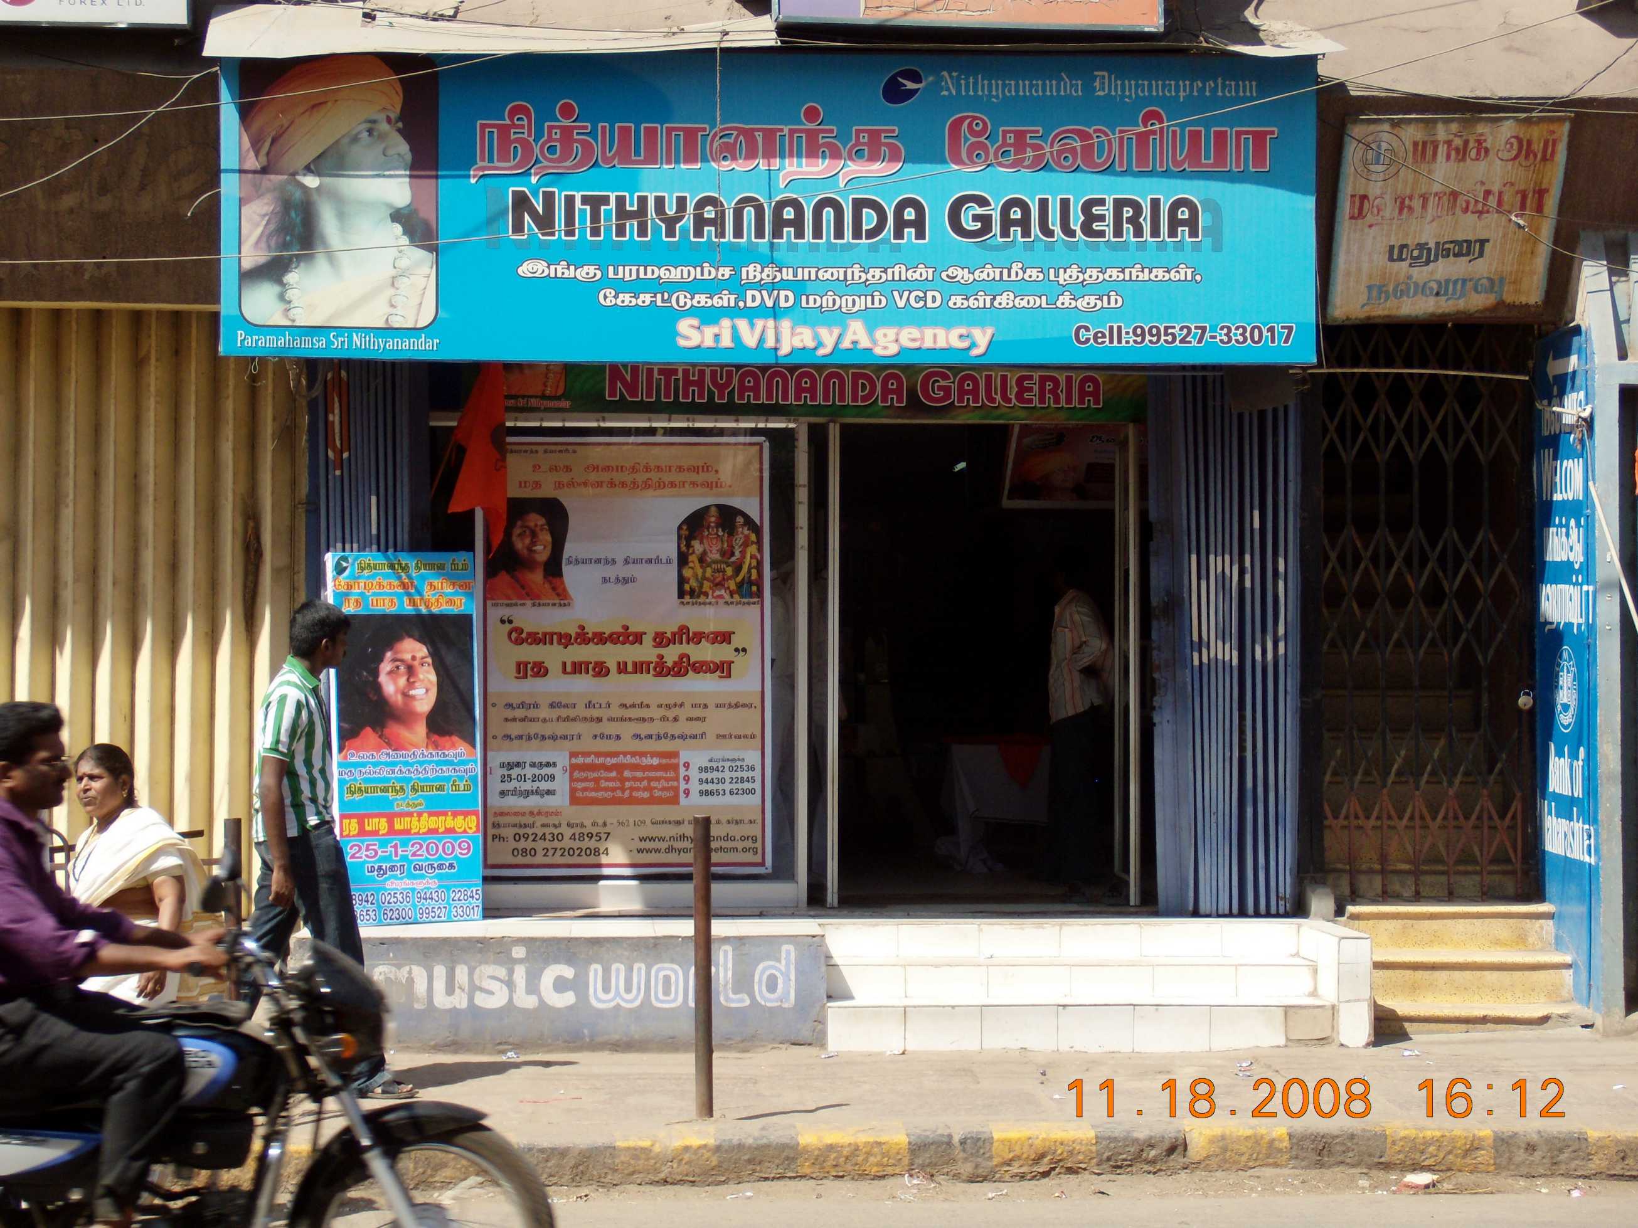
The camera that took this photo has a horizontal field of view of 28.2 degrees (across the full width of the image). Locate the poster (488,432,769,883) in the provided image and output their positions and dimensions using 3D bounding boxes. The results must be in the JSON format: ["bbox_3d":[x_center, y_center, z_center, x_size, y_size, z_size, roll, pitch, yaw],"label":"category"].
[{"bbox_3d":[-0.804,0.182,13.680,1.200,1.820,0.030,0,-1,-2],"label":"poster"}]

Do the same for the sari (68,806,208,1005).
[{"bbox_3d":[-2.120,1.170,10.200,0.420,1.120,0.340,-1,-1,41],"label":"sari"}]

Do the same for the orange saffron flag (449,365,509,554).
[{"bbox_3d":[-1.311,-0.637,12.550,0.240,0.820,0.120,0,-1,-1],"label":"orange saffron flag"}]

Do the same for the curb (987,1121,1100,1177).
[{"bbox_3d":[0.726,1.761,10.700,0.345,0.125,0.200,0,-1,-3],"label":"curb"}]

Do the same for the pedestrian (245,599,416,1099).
[{"bbox_3d":[-1.720,0.827,11.500,0.600,1.730,0.480,0,-1,6],"label":"pedestrian"}]

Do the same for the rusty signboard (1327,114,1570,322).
[{"bbox_3d":[2.391,-1.499,12.400,0.860,0.790,0.050,-1,23,-7],"label":"rusty signboard"}]

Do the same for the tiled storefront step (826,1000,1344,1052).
[{"bbox_3d":[0.982,1.539,12.245,1.897,0.173,0.290,0,-1,-1],"label":"tiled storefront step"}]

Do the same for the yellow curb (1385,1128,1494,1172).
[{"bbox_3d":[2.035,1.755,10.750,0.360,0.130,0.200,0,-1,-2],"label":"yellow curb"}]

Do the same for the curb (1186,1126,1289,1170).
[{"bbox_3d":[1.360,1.751,10.750,0.338,0.129,0.200,0,-1,-3],"label":"curb"}]

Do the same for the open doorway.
[{"bbox_3d":[0.720,0.218,13.750,1.360,2.040,0.160,0,-1,-2],"label":"open doorway"}]

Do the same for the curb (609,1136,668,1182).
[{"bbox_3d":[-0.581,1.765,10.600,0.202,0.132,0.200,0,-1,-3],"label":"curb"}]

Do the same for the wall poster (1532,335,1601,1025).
[{"bbox_3d":[3.170,0.225,13.820,0.040,2.760,0.840,0,-1,-2],"label":"wall poster"}]

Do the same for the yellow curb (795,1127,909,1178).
[{"bbox_3d":[0.102,1.760,10.670,0.369,0.124,0.200,0,-1,-3],"label":"yellow curb"}]

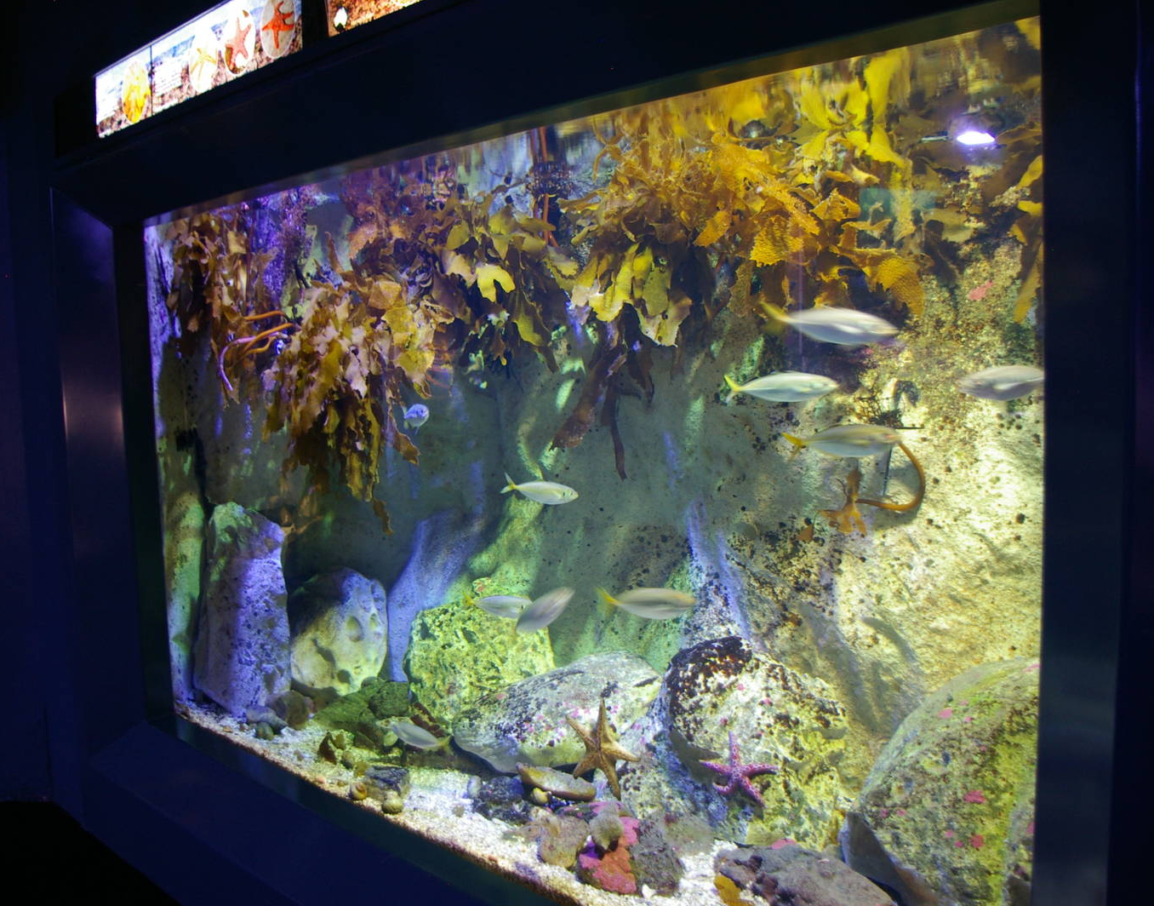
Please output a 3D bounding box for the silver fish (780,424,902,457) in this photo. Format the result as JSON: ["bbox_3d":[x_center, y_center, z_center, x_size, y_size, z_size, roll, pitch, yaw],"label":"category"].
[{"bbox_3d":[0.533,-0.026,2.050,0.238,0.063,0.033,-3,4,28],"label":"silver fish"}]

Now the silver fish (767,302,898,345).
[{"bbox_3d":[0.437,-0.223,1.750,0.237,0.066,0.034,10,10,25],"label":"silver fish"}]

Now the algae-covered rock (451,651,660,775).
[{"bbox_3d":[-0.059,0.700,2.780,0.558,0.270,0.390,-1,5,-1],"label":"algae-covered rock"}]

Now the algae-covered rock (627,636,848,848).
[{"bbox_3d":[0.386,0.689,2.480,0.516,0.447,0.438,0,5,9],"label":"algae-covered rock"}]

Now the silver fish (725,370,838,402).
[{"bbox_3d":[0.431,-0.139,2.150,0.245,0.067,0.033,0,5,28],"label":"silver fish"}]

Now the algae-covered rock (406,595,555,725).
[{"bbox_3d":[-0.296,0.651,3.150,0.456,0.377,0.388,-2,5,-6],"label":"algae-covered rock"}]

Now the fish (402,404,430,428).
[{"bbox_3d":[-0.450,-0.104,2.850,0.033,0.062,0.190,-4,4,-30],"label":"fish"}]

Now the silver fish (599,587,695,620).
[{"bbox_3d":[0.151,0.316,2.150,0.225,0.064,0.033,-6,2,28],"label":"silver fish"}]

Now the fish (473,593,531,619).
[{"bbox_3d":[-0.194,0.406,2.720,0.195,0.060,0.030,1,6,28],"label":"fish"}]

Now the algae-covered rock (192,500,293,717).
[{"bbox_3d":[-1.087,0.504,3.300,0.293,0.682,0.230,4,7,44],"label":"algae-covered rock"}]

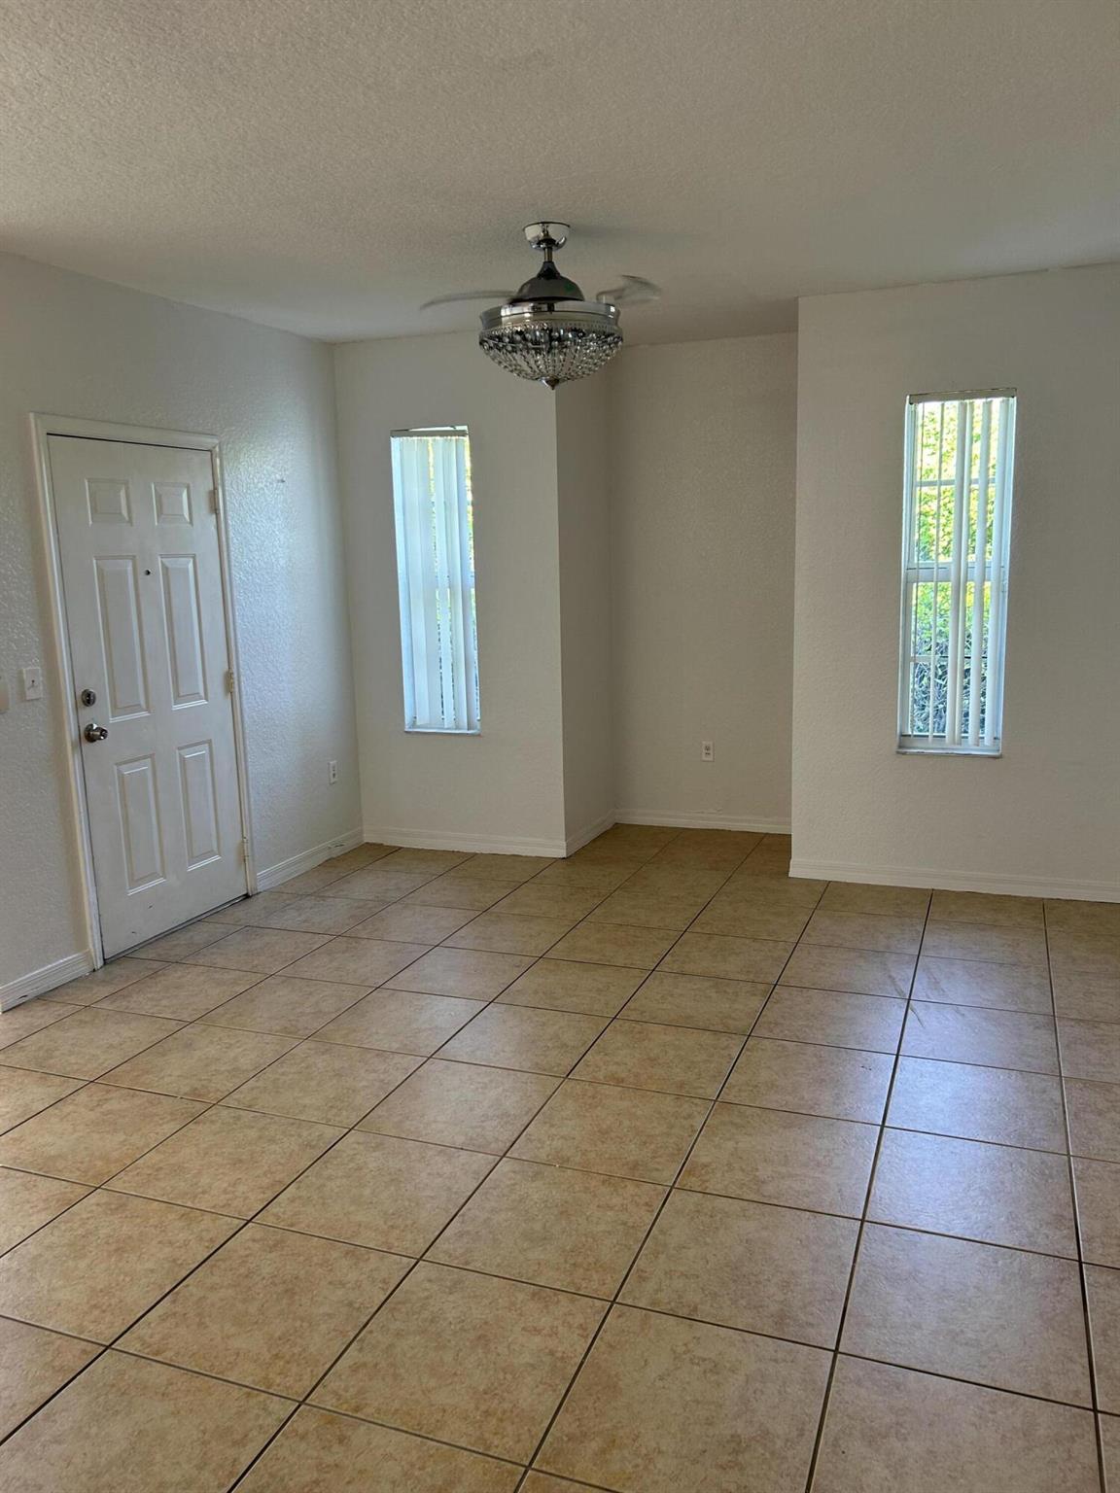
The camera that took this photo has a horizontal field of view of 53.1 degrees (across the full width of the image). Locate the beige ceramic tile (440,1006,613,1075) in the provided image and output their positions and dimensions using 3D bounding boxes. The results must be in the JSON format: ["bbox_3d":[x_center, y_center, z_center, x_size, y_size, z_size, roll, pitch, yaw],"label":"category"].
[{"bbox_3d":[-0.110,0.952,3.638,0.452,0.012,0.452,2,10,21],"label":"beige ceramic tile"}]

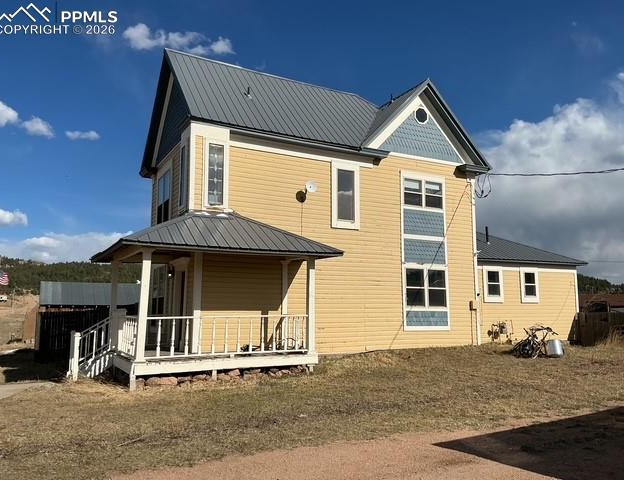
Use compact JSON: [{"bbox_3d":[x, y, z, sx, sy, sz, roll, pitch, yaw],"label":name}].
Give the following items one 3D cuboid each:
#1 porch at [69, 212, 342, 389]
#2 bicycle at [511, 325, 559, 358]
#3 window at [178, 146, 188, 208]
[{"bbox_3d":[-2.847,1.358,13.798,5.897,4.222,4.411,4,-8,-29],"label":"porch"},{"bbox_3d":[6.836,3.104,16.400,1.550,1.020,0.580,4,-8,-29],"label":"bicycle"},{"bbox_3d":[-3.430,-1.720,14.345,0.100,1.720,0.740,4,-8,-29],"label":"window"}]

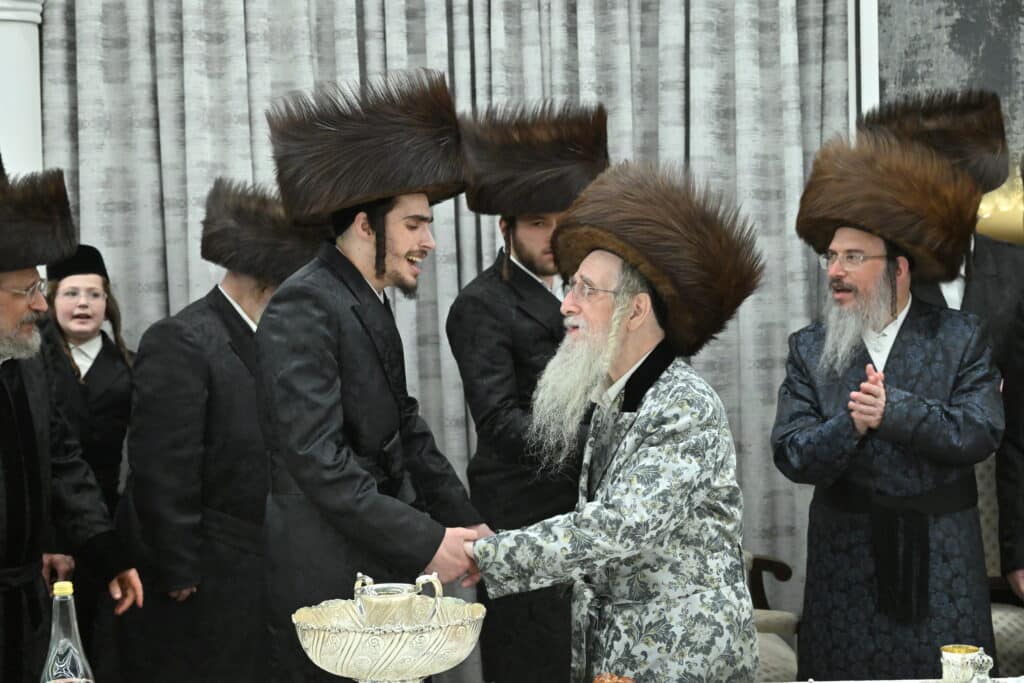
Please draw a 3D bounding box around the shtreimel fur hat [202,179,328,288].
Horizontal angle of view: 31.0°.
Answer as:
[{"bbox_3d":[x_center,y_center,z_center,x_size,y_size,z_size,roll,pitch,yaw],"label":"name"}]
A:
[{"bbox_3d":[-0.615,-0.281,4.850,0.370,0.205,0.355,12,-1,-7],"label":"shtreimel fur hat"}]

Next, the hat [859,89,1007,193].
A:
[{"bbox_3d":[1.097,-0.501,4.800,0.370,0.220,0.360,-12,4,-41],"label":"hat"}]

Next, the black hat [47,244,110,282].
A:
[{"bbox_3d":[-1.090,-0.192,4.650,0.158,0.088,0.178,-1,-5,-21],"label":"black hat"}]

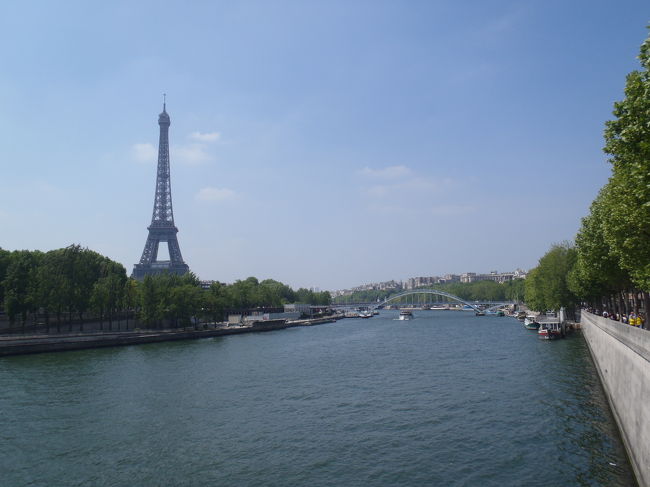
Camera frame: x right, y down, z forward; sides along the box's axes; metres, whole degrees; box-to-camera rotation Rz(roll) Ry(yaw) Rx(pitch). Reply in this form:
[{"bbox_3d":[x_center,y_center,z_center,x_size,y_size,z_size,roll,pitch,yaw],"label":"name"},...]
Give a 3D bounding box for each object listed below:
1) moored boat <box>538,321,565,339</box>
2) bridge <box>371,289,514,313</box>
[{"bbox_3d":[63.644,24.418,150.427,5.500,4.700,19.000,-3,-7,20],"label":"moored boat"},{"bbox_3d":[68.645,38.776,352.000,118.000,16.500,8.000,-1,-6,-1],"label":"bridge"}]

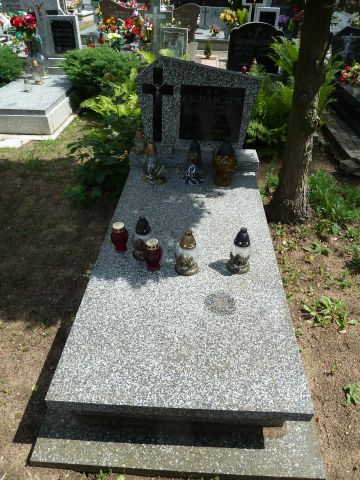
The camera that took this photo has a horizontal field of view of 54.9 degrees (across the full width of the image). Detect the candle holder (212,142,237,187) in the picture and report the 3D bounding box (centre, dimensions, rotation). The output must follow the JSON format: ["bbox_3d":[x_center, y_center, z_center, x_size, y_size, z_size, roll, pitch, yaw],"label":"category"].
[{"bbox_3d":[0.297,-0.488,2.228,0.155,0.289,0.155,2,38,2],"label":"candle holder"}]

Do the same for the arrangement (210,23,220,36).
[{"bbox_3d":[0.942,-5.575,9.197,0.260,0.308,0.250,2,37,3],"label":"arrangement"}]

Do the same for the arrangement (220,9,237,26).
[{"bbox_3d":[1.254,-5.676,8.870,0.420,0.411,0.380,2,37,3],"label":"arrangement"}]

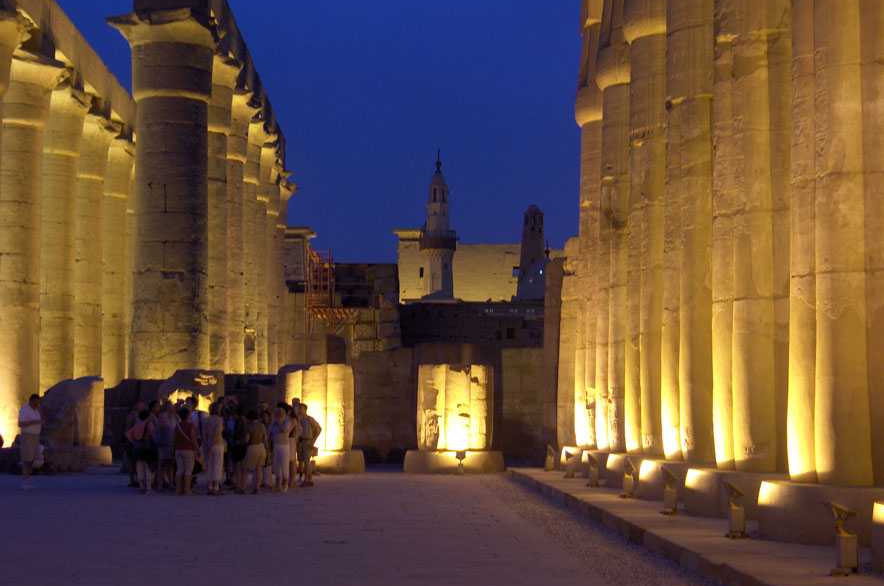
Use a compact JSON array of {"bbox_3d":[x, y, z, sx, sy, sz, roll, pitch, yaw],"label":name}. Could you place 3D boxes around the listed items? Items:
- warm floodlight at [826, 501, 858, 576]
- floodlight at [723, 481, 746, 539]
[{"bbox_3d":[3.193,1.943,11.217,0.230,0.600,0.250,0,-5,-2],"label":"warm floodlight"},{"bbox_3d":[3.052,2.246,14.681,0.230,0.600,0.250,0,-5,-2],"label":"floodlight"}]

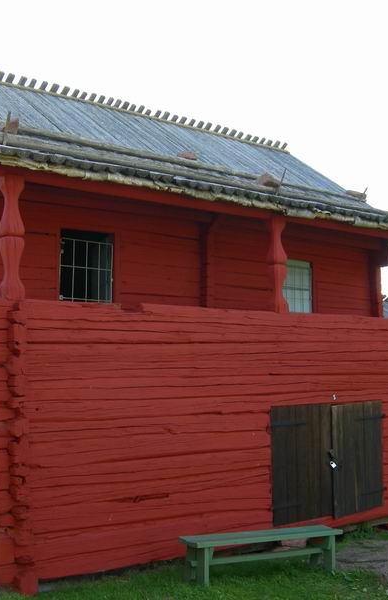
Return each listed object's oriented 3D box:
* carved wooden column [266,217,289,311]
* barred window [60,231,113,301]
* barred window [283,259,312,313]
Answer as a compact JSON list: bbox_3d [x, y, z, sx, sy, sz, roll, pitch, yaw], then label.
[{"bbox_3d":[1.079,-0.431,10.752,0.200,1.241,0.190,3,-7,-38],"label":"carved wooden column"},{"bbox_3d":[-1.417,-0.401,10.792,0.790,0.970,0.120,3,-7,-38],"label":"barred window"},{"bbox_3d":[1.541,-0.169,13.091,0.740,0.920,0.120,3,-7,-38],"label":"barred window"}]

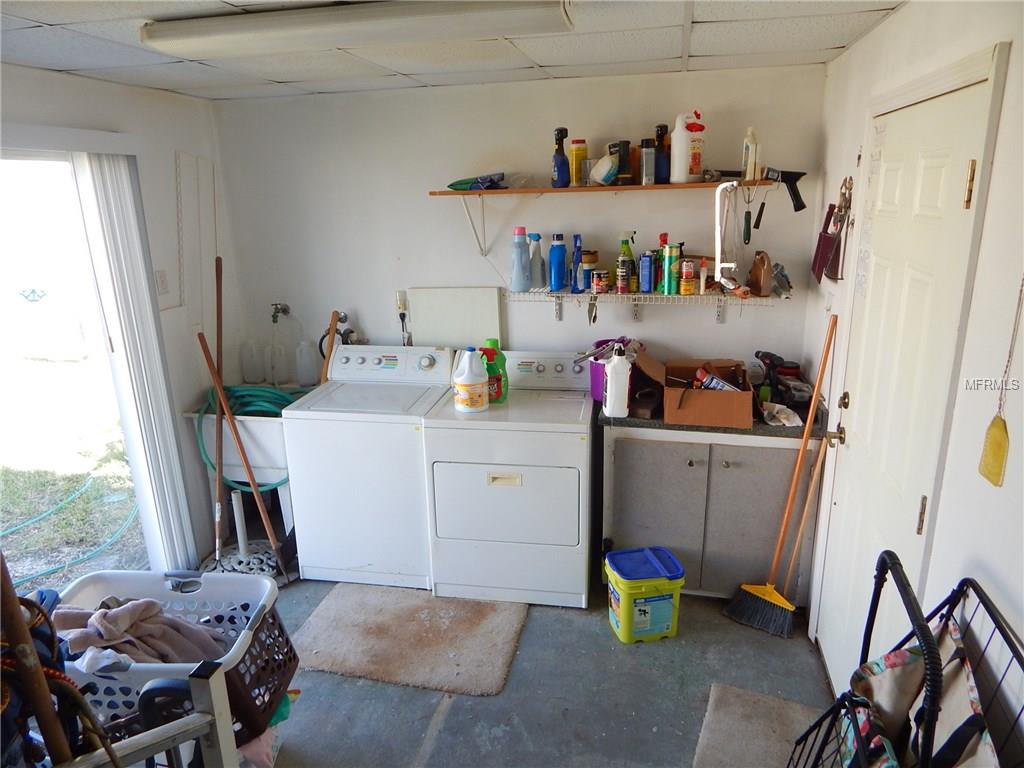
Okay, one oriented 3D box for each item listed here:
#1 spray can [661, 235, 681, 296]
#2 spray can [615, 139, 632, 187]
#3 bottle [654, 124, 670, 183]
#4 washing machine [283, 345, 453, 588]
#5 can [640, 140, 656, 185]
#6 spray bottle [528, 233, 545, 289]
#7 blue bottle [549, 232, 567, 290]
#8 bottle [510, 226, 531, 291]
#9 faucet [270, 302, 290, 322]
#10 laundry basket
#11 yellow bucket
[{"bbox_3d":[0.711,-0.517,2.894,0.078,0.242,0.078,2,15,11],"label":"spray can"},{"bbox_3d":[0.523,-1.027,3.038,0.069,0.202,0.069,3,15,15],"label":"spray can"},{"bbox_3d":[0.678,-1.029,2.921,0.072,0.259,0.058,-14,19,-38],"label":"bottle"},{"bbox_3d":[-0.682,0.392,3.412,0.682,1.078,0.670,2,16,9],"label":"washing machine"},{"bbox_3d":[0.615,-0.995,2.926,0.064,0.201,0.064,3,15,15],"label":"can"},{"bbox_3d":[0.129,-0.605,3.188,0.085,0.265,0.060,-7,16,-20],"label":"spray bottle"},{"bbox_3d":[0.226,-0.593,3.183,0.077,0.275,0.067,3,15,15],"label":"blue bottle"},{"bbox_3d":[0.044,-0.585,3.054,0.098,0.300,0.085,2,15,11],"label":"bottle"},{"bbox_3d":[-1.329,-0.410,3.743,0.062,0.110,0.130,2,17,12],"label":"faucet"},{"bbox_3d":[-1.095,0.869,2.041,0.680,0.320,0.470,0,15,5],"label":"laundry basket"},{"bbox_3d":[0.572,0.926,2.828,0.285,0.330,0.235,-4,16,-8],"label":"yellow bucket"}]

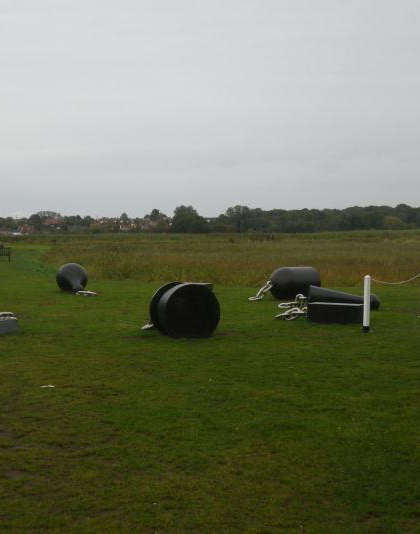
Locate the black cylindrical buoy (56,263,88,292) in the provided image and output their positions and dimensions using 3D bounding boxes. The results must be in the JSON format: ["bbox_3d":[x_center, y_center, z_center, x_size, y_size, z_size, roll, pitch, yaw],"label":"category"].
[{"bbox_3d":[-3.871,0.300,19.938,0.870,0.870,1.200,-1,3,-20],"label":"black cylindrical buoy"}]

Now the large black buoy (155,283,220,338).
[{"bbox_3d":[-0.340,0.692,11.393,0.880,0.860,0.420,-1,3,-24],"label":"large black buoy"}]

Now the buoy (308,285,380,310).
[{"bbox_3d":[2.909,0.664,15.250,1.480,0.520,0.520,0,3,10],"label":"buoy"}]

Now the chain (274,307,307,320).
[{"bbox_3d":[1.614,0.925,14.058,0.640,0.200,0.340,0,3,-6],"label":"chain"}]

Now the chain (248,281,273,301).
[{"bbox_3d":[1.260,0.591,17.600,0.620,0.460,0.270,0,3,0],"label":"chain"}]

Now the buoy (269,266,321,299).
[{"bbox_3d":[2.170,0.407,17.900,1.280,0.820,0.820,0,3,0],"label":"buoy"}]

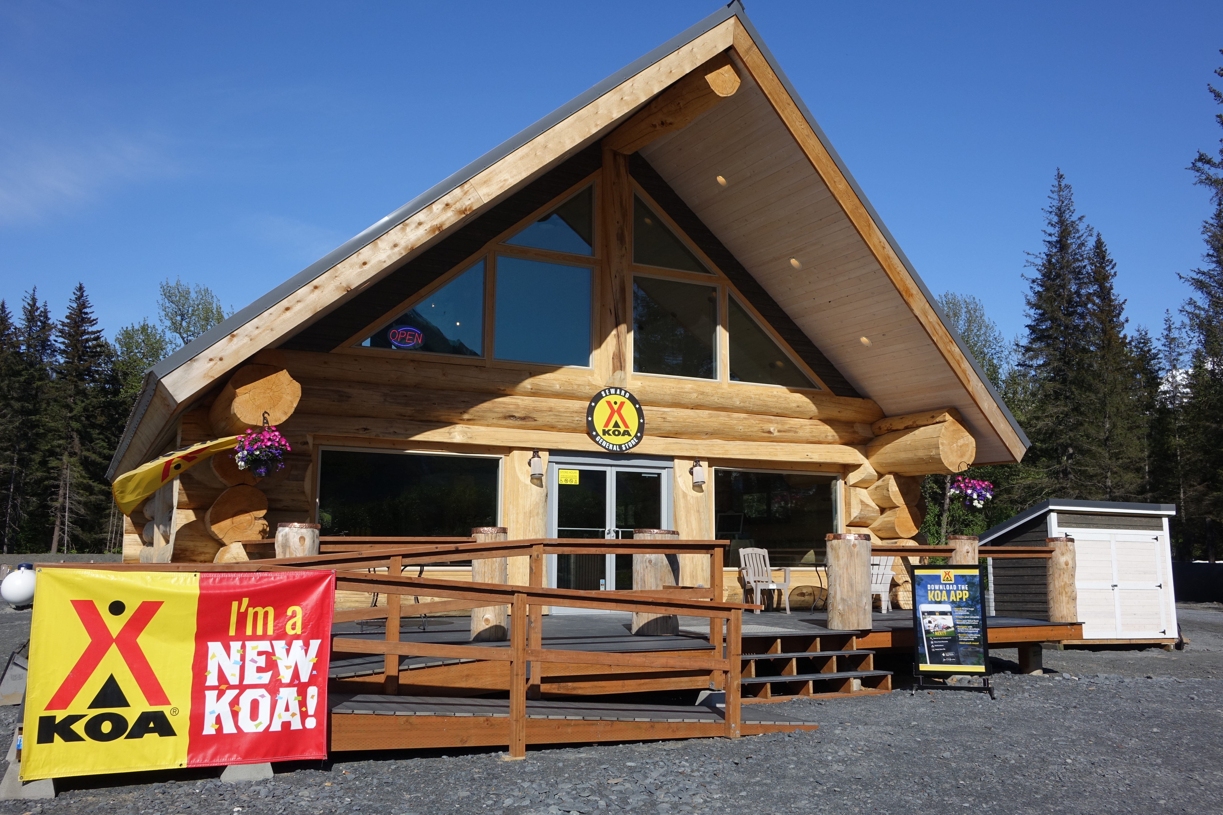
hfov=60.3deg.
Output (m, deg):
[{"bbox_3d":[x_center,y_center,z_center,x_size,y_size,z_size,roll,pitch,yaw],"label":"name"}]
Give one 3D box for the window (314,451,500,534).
[{"bbox_3d":[-2.688,1.372,14.046,2.480,1.540,0.090,4,-9,-26],"label":"window"}]

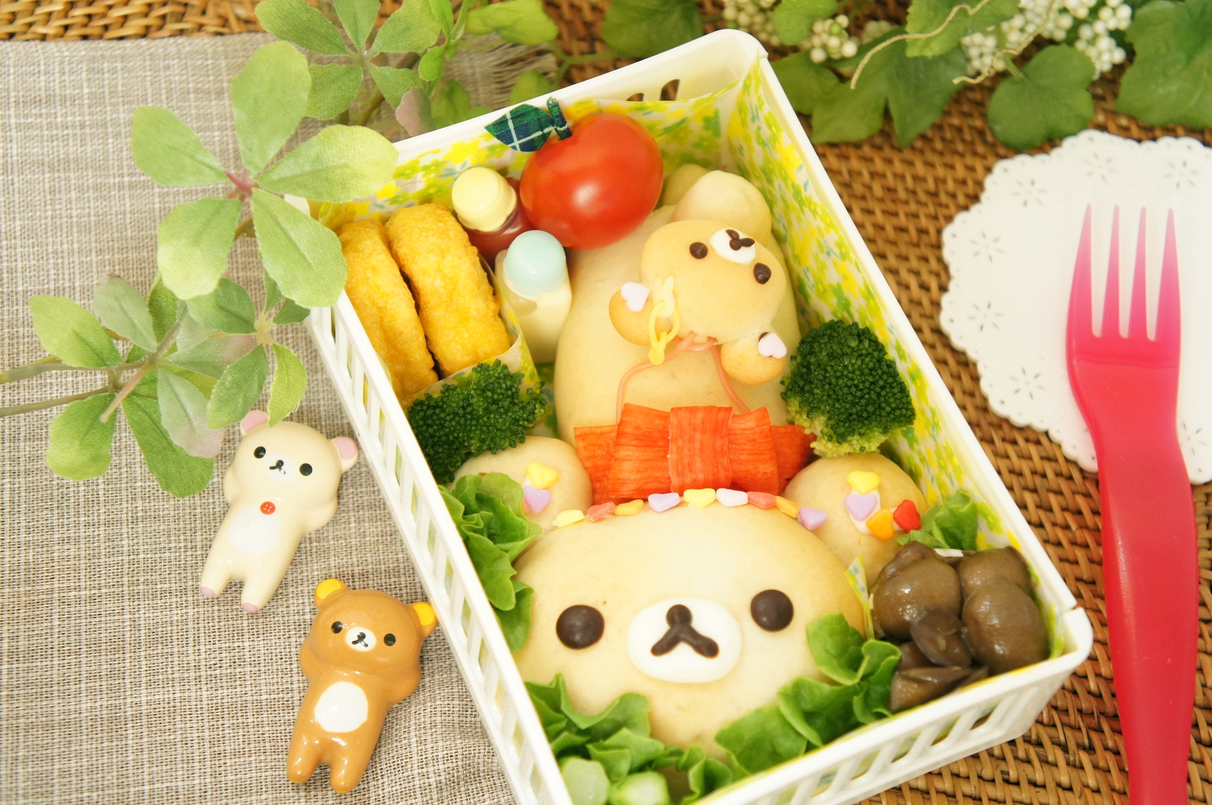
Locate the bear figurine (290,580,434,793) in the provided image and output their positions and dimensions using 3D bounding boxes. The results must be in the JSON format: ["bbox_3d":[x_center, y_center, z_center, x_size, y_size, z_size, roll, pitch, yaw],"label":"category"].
[{"bbox_3d":[-0.057,0.064,0.473,0.029,0.017,0.049,13,62,3],"label":"bear figurine"}]

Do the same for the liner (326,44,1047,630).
[{"bbox_3d":[0.012,0.015,0.476,0.111,0.058,0.161,-20,65,-14],"label":"liner"}]

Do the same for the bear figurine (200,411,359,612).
[{"bbox_3d":[-0.078,0.025,0.492,0.029,0.017,0.049,18,62,5],"label":"bear figurine"}]

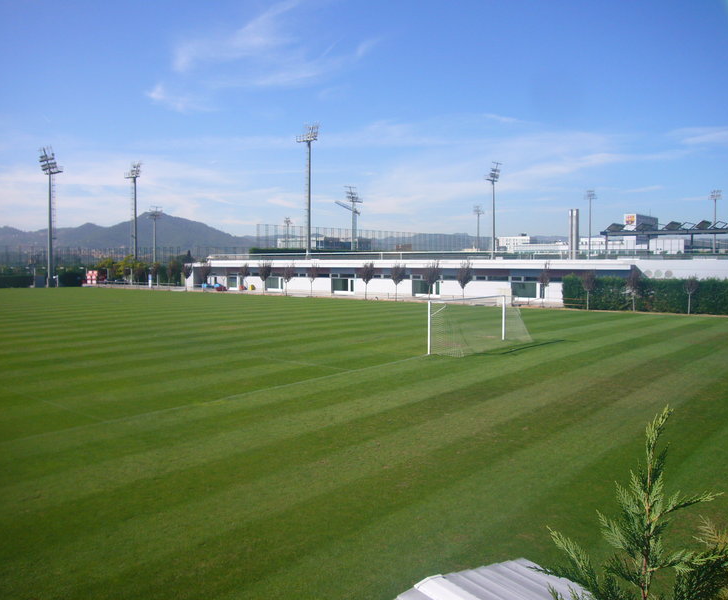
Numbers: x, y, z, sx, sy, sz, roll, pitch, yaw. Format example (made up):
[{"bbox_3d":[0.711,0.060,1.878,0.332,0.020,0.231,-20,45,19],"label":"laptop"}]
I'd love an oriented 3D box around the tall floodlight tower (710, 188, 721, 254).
[{"bbox_3d":[122.100,-26.190,224.790,4.000,25.200,2.200,3,5,40],"label":"tall floodlight tower"}]

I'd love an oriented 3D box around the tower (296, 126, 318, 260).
[{"bbox_3d":[-10.370,-19.870,119.800,4.000,25.400,2.200,3,5,40],"label":"tower"}]

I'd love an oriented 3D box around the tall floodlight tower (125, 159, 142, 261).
[{"bbox_3d":[-58.340,-22.260,163.790,4.000,25.300,2.200,3,5,40],"label":"tall floodlight tower"}]

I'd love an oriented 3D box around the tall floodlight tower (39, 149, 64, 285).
[{"bbox_3d":[-56.100,-14.570,115.790,4.000,25.300,2.200,3,5,40],"label":"tall floodlight tower"}]

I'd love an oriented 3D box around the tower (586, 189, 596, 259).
[{"bbox_3d":[78.680,-26.190,224.790,4.000,25.200,2.200,3,5,40],"label":"tower"}]

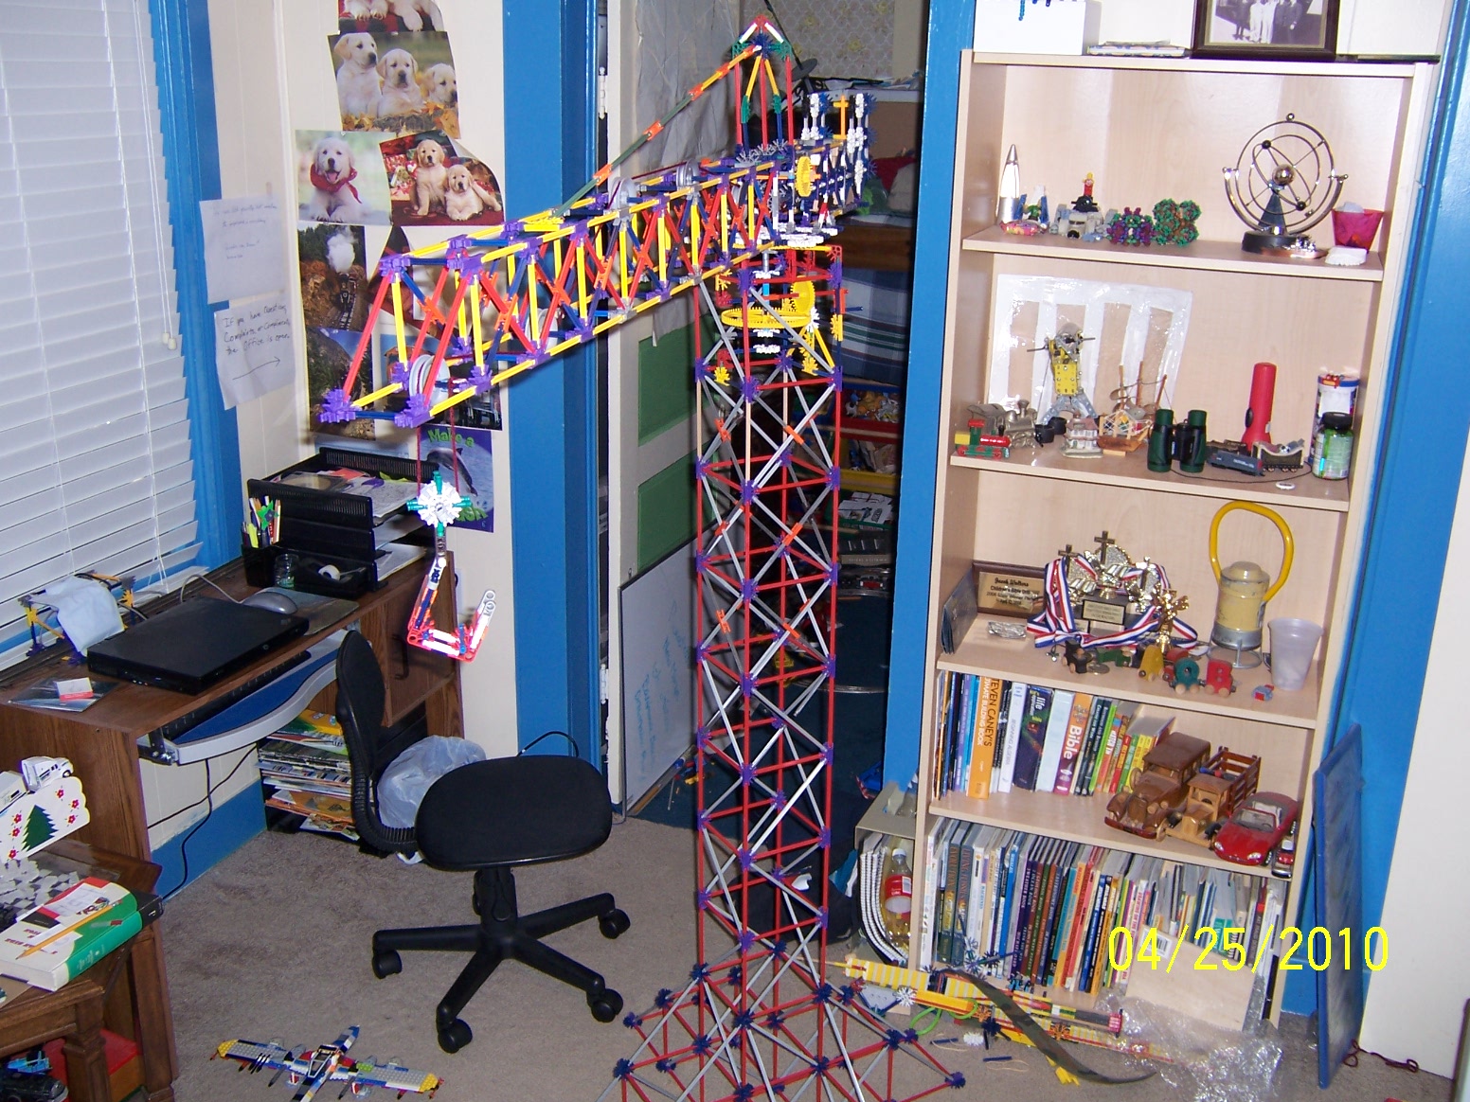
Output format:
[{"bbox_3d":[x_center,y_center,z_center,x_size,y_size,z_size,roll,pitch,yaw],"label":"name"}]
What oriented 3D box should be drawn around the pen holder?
[{"bbox_3d":[-1.025,0.028,3.040,0.063,0.086,0.063,8,19,19],"label":"pen holder"}]

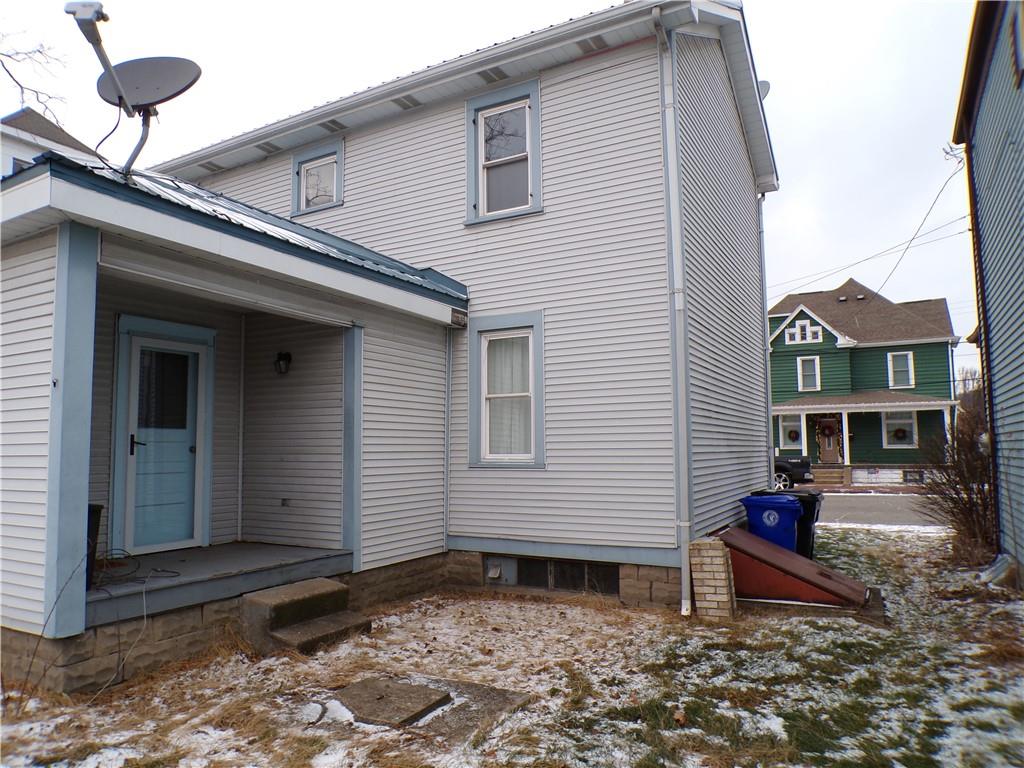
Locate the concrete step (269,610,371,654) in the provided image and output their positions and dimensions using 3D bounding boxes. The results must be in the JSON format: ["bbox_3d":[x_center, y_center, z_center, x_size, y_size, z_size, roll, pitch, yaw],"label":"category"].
[{"bbox_3d":[-1.493,2.007,5.708,0.290,0.150,0.850,-4,-6,29],"label":"concrete step"}]

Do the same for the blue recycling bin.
[{"bbox_3d":[3.283,1.917,8.855,0.680,1.000,0.610,-4,-6,29],"label":"blue recycling bin"}]

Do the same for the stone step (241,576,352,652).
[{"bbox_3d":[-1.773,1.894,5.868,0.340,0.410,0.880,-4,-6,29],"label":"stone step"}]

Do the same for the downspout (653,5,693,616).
[{"bbox_3d":[1.541,-0.787,6.825,0.100,5.890,0.300,-4,-6,29],"label":"downspout"}]

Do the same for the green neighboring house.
[{"bbox_3d":[17.122,-0.465,35.054,8.000,10.350,10.800,-4,-6,29],"label":"green neighboring house"}]

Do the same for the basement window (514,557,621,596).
[{"bbox_3d":[0.556,1.999,7.352,1.170,0.300,0.080,-4,-6,29],"label":"basement window"}]

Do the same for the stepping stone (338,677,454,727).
[{"bbox_3d":[-0.798,1.920,4.272,0.660,0.058,0.590,-4,-6,29],"label":"stepping stone"}]

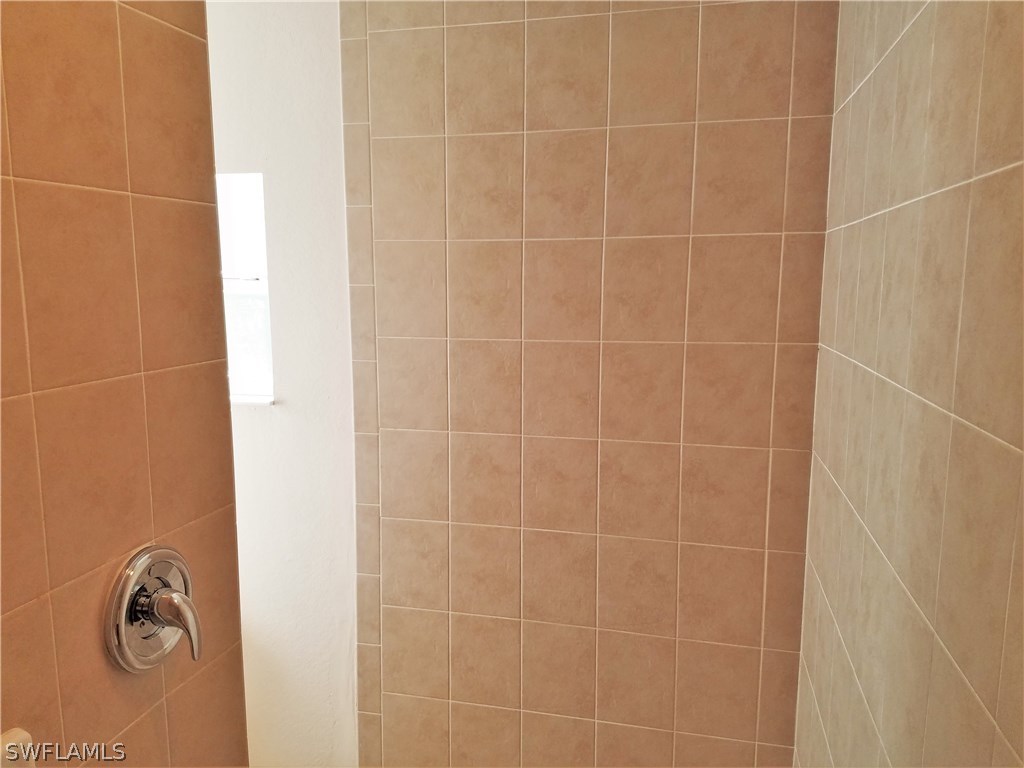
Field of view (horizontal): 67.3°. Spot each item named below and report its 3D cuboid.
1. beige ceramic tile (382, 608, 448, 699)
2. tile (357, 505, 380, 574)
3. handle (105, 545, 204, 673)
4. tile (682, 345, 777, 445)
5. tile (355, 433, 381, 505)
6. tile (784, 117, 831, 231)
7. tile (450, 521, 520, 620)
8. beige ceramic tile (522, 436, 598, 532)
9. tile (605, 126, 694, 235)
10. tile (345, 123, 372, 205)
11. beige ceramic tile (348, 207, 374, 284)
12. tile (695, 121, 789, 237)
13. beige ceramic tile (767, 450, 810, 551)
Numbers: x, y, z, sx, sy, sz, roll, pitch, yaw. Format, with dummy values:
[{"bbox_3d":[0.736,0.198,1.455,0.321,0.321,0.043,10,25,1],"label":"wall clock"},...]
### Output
[{"bbox_3d":[-0.268,0.754,2.156,0.200,0.250,0.010,2,9,14],"label":"beige ceramic tile"},{"bbox_3d":[-0.400,0.437,2.157,0.074,0.201,0.009,2,8,14],"label":"tile"},{"bbox_3d":[-0.501,0.335,1.129,0.080,0.178,0.178,2,8,12],"label":"handle"},{"bbox_3d":[0.526,0.028,1.868,0.201,0.251,0.009,2,8,14],"label":"tile"},{"bbox_3d":[-0.394,0.234,2.113,0.071,0.197,0.010,2,9,14],"label":"tile"},{"bbox_3d":[0.669,-0.470,1.737,0.092,0.250,0.010,2,8,14],"label":"tile"},{"bbox_3d":[-0.069,0.505,2.067,0.200,0.251,0.010,2,8,13],"label":"tile"},{"bbox_3d":[0.125,0.260,1.977,0.200,0.250,0.010,2,8,14],"label":"beige ceramic tile"},{"bbox_3d":[0.328,-0.478,1.823,0.200,0.250,0.010,2,8,14],"label":"tile"},{"bbox_3d":[-0.401,-0.569,2.007,0.074,0.201,0.009,2,8,14],"label":"tile"},{"bbox_3d":[-0.399,-0.364,2.041,0.074,0.201,0.009,2,8,14],"label":"beige ceramic tile"},{"bbox_3d":[0.526,-0.474,1.773,0.200,0.250,0.010,2,8,14],"label":"tile"},{"bbox_3d":[0.666,0.281,1.847,0.090,0.249,0.010,2,9,14],"label":"beige ceramic tile"}]

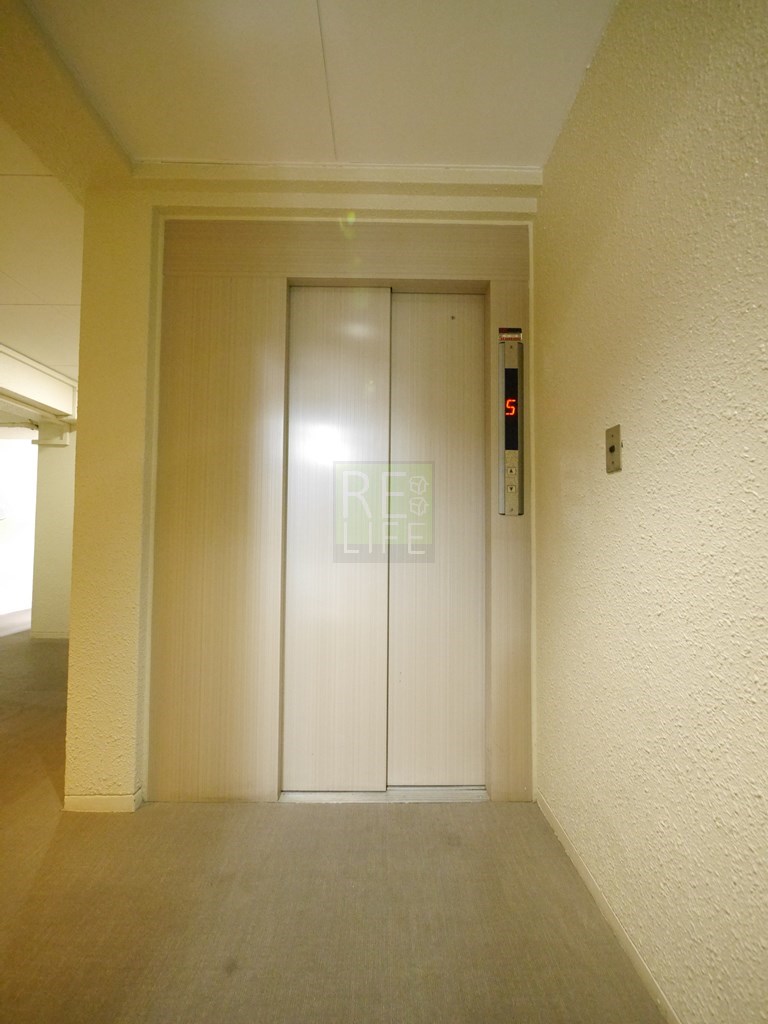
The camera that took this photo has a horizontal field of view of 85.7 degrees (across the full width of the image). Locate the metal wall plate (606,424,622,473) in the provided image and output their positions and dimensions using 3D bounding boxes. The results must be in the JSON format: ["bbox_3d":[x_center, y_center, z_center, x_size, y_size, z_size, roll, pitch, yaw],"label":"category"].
[{"bbox_3d":[0.605,-0.165,1.096,0.010,0.119,0.068,0,-2,-1],"label":"metal wall plate"}]

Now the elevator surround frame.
[{"bbox_3d":[-0.156,-0.028,1.667,1.462,2.266,0.101,0,-2,-1],"label":"elevator surround frame"}]

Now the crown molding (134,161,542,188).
[{"bbox_3d":[-0.171,-1.301,1.614,1.567,0.069,0.055,0,-2,-1],"label":"crown molding"}]

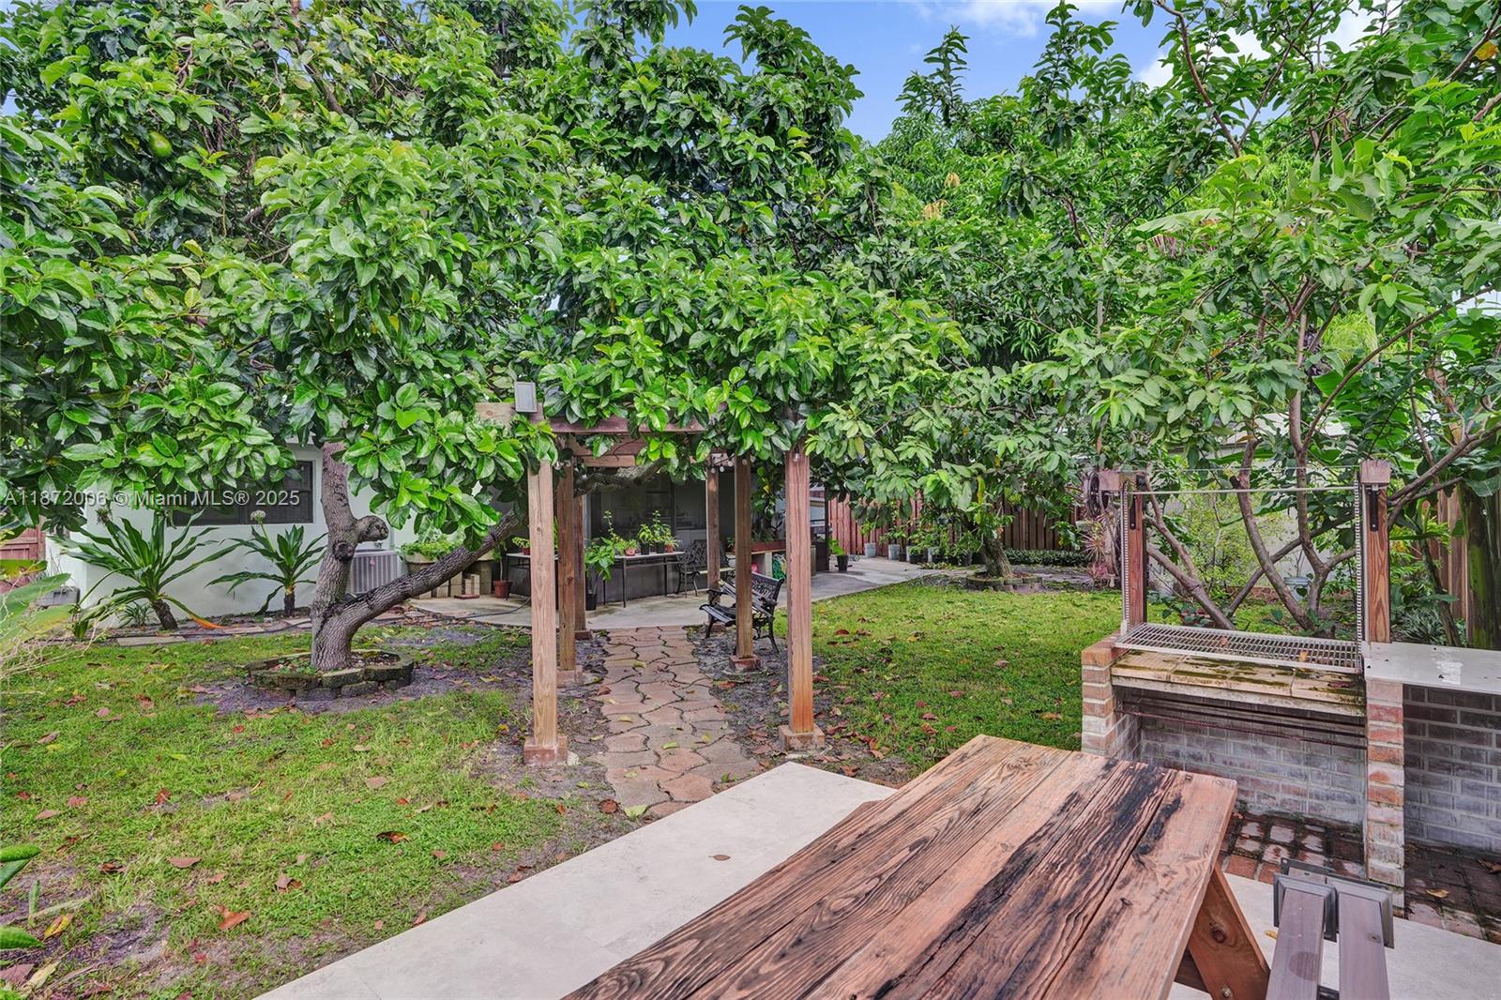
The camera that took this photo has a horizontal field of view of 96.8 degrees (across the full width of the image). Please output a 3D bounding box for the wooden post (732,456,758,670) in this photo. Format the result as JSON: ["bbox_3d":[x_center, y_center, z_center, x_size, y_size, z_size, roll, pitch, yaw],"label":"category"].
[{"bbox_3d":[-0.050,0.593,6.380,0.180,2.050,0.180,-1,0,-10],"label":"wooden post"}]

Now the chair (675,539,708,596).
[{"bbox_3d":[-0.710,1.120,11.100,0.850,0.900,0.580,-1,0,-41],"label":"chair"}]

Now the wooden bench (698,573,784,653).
[{"bbox_3d":[-0.120,1.210,7.500,0.600,0.790,1.200,-1,0,-15],"label":"wooden bench"}]

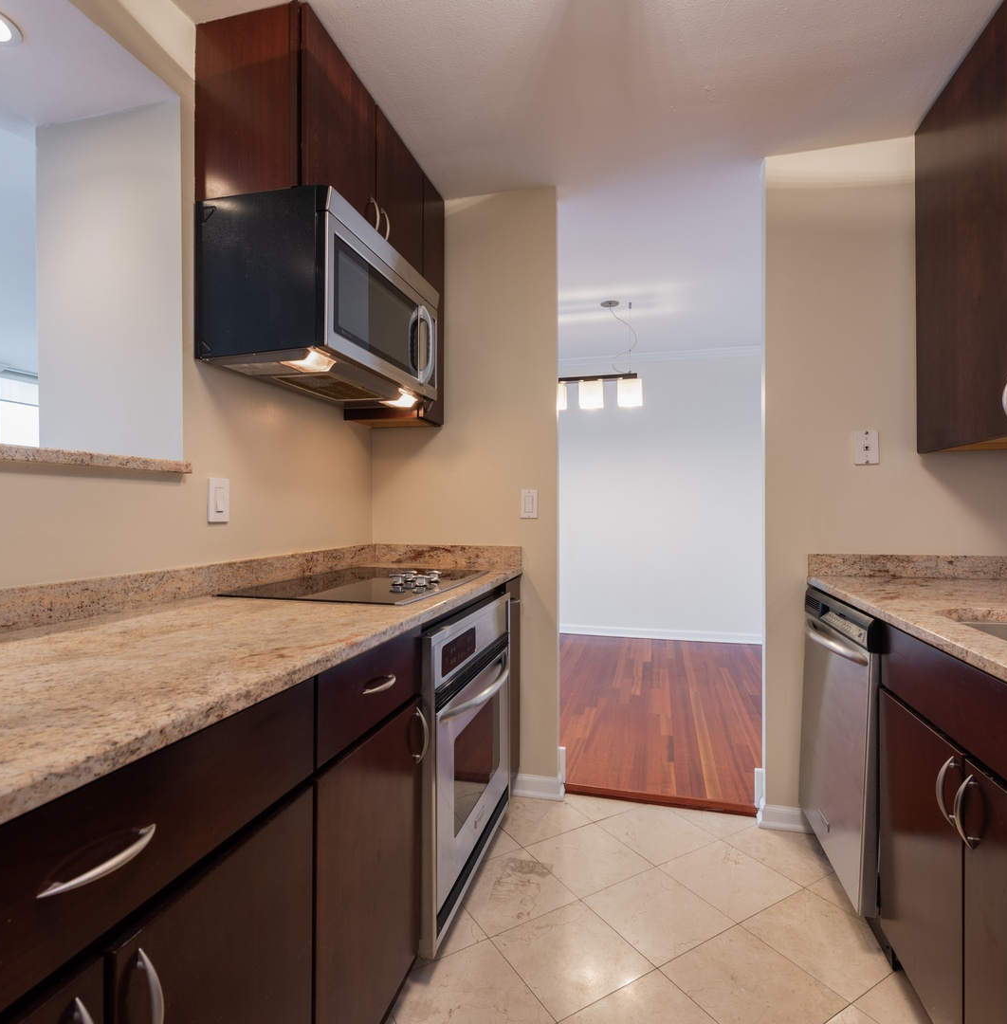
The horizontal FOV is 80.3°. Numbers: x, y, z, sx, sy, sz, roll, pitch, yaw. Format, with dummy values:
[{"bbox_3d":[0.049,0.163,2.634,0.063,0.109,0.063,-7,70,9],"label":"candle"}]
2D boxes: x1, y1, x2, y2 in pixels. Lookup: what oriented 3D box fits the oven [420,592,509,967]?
[{"bbox_3d":[-0.340,0.666,1.823,0.610,0.755,0.740,0,0,14],"label":"oven"}]

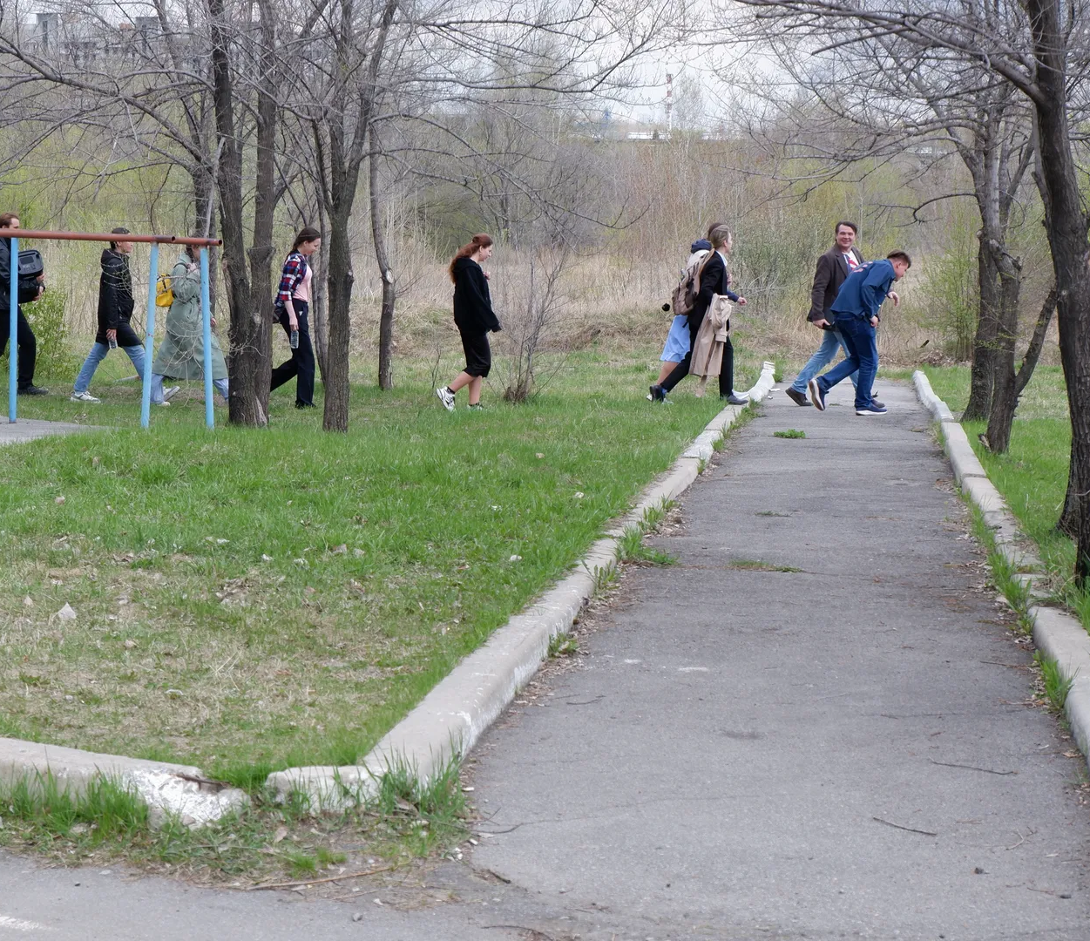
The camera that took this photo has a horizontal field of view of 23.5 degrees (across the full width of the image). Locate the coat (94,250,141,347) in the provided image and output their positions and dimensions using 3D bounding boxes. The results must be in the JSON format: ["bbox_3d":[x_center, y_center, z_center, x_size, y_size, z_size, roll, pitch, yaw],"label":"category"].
[{"bbox_3d":[-4.109,-1.667,25.200,0.410,0.930,0.520,0,5,0],"label":"coat"}]

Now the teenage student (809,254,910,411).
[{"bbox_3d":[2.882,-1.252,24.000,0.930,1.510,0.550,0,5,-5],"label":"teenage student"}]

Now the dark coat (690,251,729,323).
[{"bbox_3d":[1.579,-1.736,25.100,0.410,0.730,0.520,0,5,0],"label":"dark coat"}]

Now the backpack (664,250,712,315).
[{"bbox_3d":[1.378,-1.812,25.200,0.280,0.540,0.330,17,4,-1],"label":"backpack"}]

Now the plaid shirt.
[{"bbox_3d":[-2.309,-1.742,23.900,0.310,0.540,0.460,0,5,0],"label":"plaid shirt"}]

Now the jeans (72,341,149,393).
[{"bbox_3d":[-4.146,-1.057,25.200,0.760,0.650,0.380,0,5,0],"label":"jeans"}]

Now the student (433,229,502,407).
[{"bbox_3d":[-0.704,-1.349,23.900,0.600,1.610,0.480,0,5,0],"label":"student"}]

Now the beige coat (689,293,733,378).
[{"bbox_3d":[1.579,-1.269,24.800,0.400,0.800,0.230,0,5,0],"label":"beige coat"}]

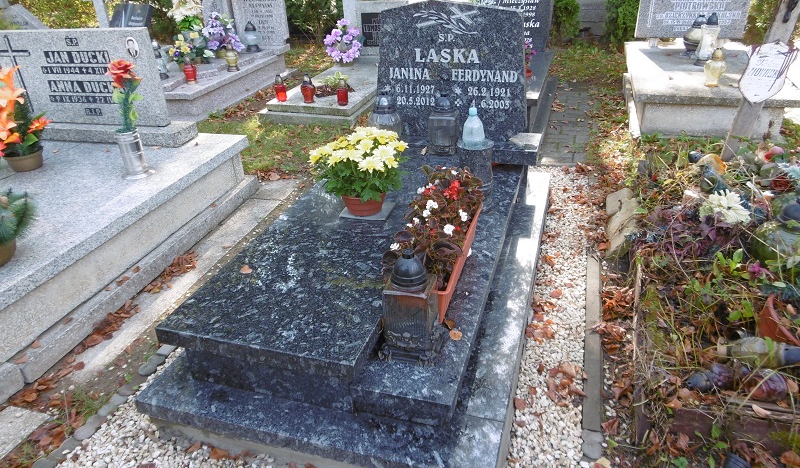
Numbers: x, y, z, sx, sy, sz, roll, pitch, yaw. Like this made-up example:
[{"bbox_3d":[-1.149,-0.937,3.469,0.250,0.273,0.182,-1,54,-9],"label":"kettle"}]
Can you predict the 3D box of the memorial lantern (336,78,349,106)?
[{"bbox_3d":[-0.440,-1.088,4.241,0.092,0.197,0.092,-2,27,1],"label":"memorial lantern"}]

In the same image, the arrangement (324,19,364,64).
[{"bbox_3d":[-0.590,-2.111,6.077,0.426,0.478,0.177,7,28,16],"label":"arrangement"}]

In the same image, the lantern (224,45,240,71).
[{"bbox_3d":[-1.617,-1.701,5.343,0.118,0.246,0.118,6,29,16],"label":"lantern"}]

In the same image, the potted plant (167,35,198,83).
[{"bbox_3d":[-2.156,-1.833,5.534,0.291,0.374,0.270,7,28,16],"label":"potted plant"}]

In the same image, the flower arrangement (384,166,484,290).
[{"bbox_3d":[0.129,0.004,1.877,0.230,0.274,0.655,6,29,16],"label":"flower arrangement"}]

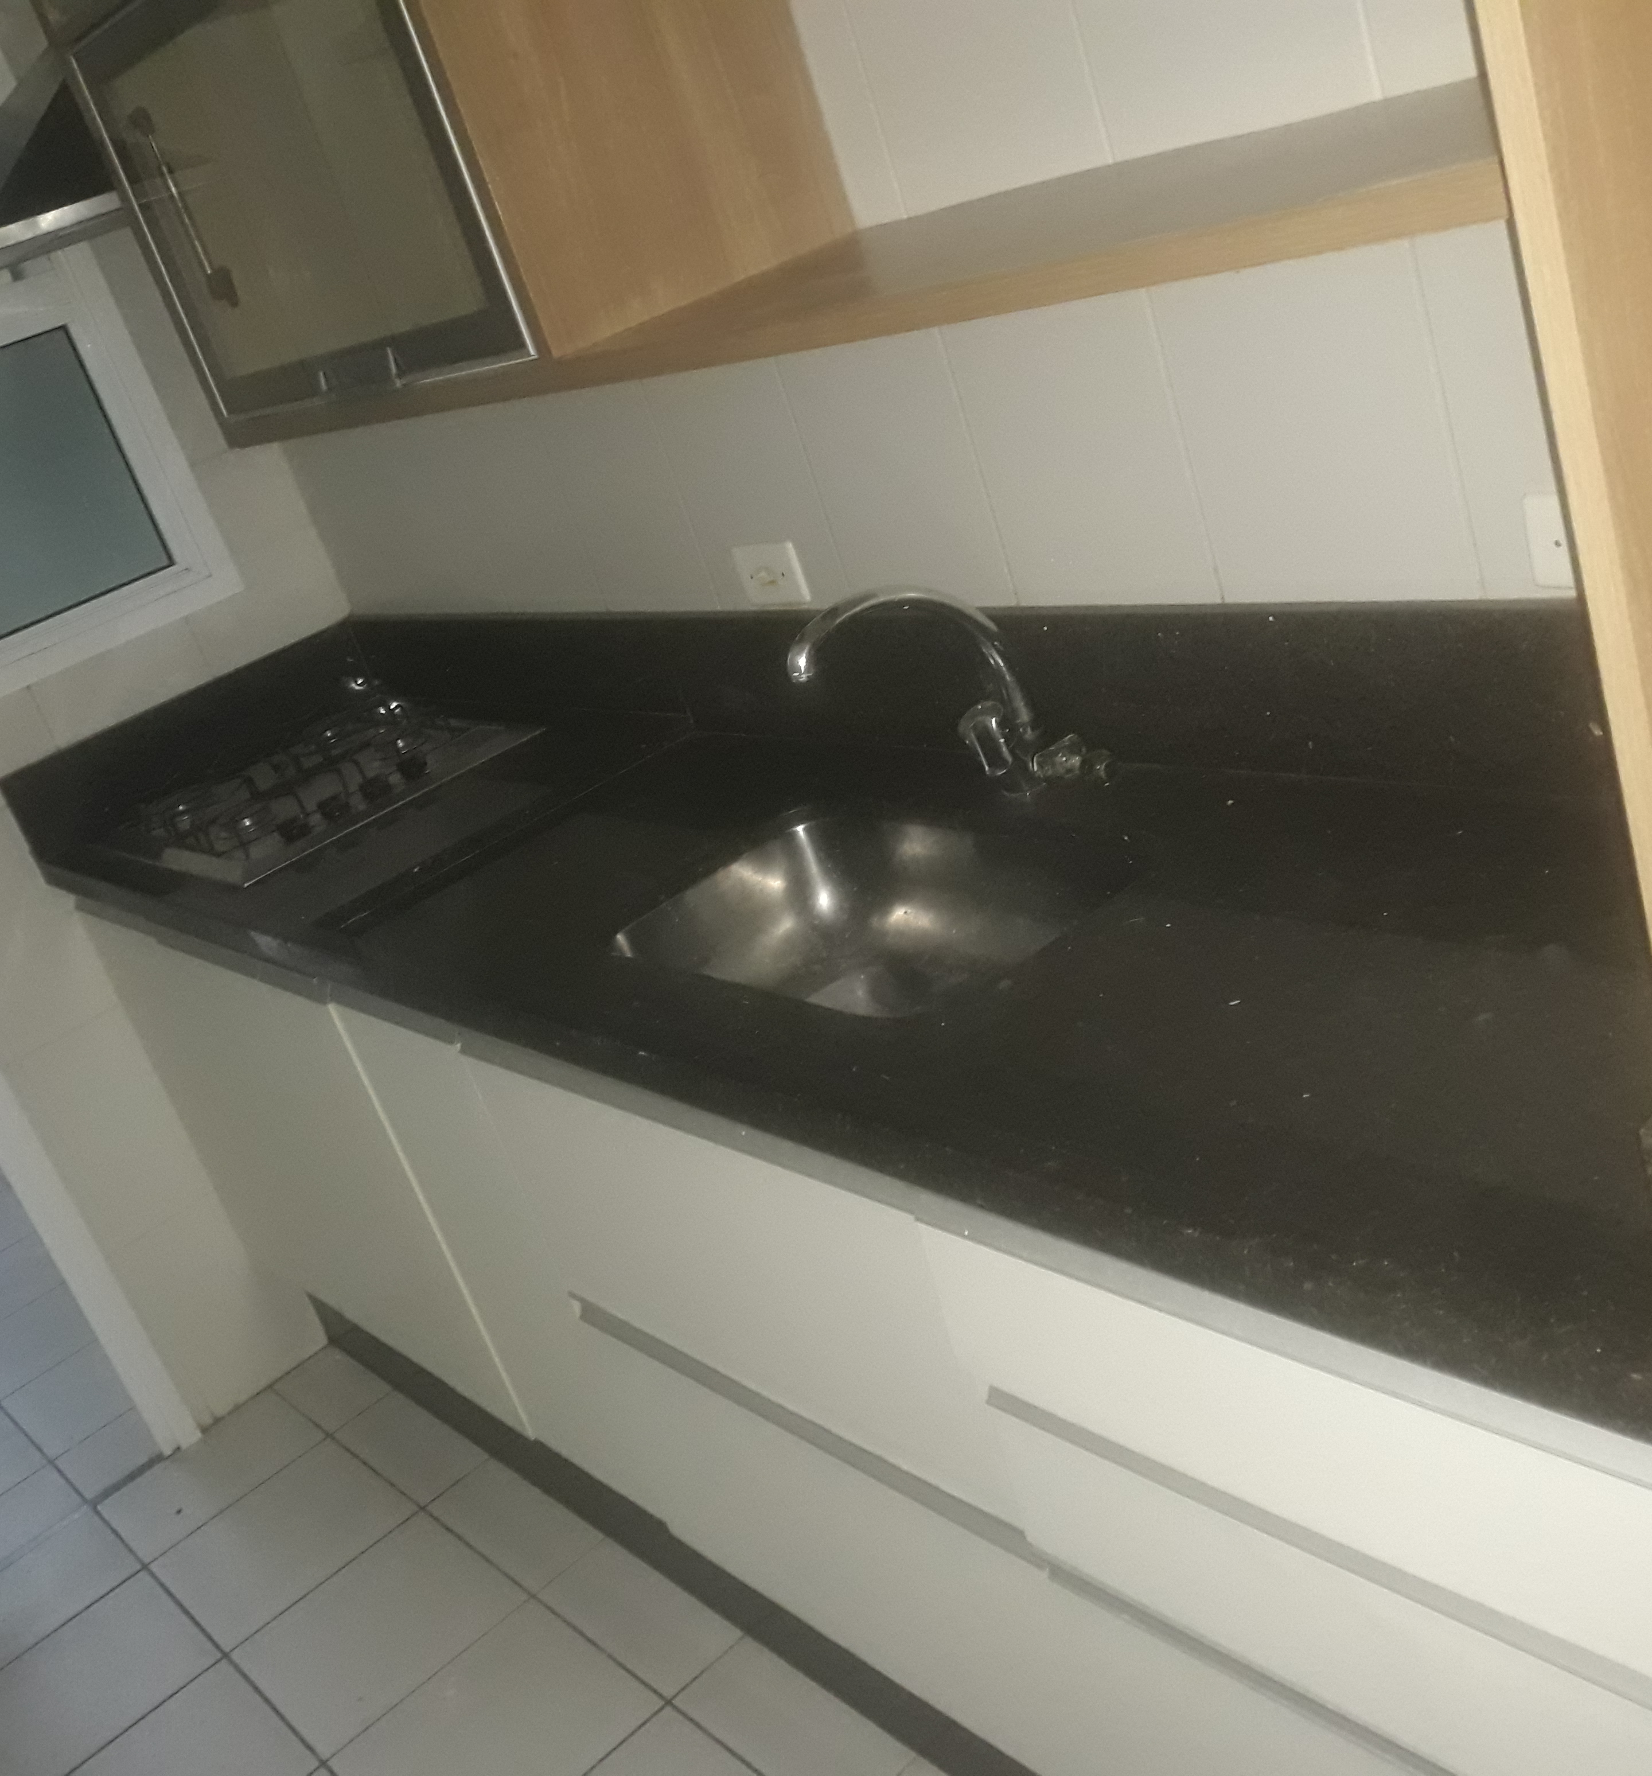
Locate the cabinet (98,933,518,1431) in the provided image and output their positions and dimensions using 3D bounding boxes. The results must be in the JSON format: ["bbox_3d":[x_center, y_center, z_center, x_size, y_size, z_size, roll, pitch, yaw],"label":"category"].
[{"bbox_3d":[-0.533,0.220,2.638,0.564,0.650,0.893,-33,26,-31],"label":"cabinet"}]

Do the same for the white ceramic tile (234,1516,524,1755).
[{"bbox_3d":[-0.577,0.959,2.389,0.307,0.010,0.307,-33,26,-31],"label":"white ceramic tile"}]

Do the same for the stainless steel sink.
[{"bbox_3d":[0.050,0.079,1.685,0.306,0.140,0.487,-33,26,-32],"label":"stainless steel sink"}]

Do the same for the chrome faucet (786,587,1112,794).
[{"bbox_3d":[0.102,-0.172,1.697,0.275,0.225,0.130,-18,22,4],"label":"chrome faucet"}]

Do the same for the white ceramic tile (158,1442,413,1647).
[{"bbox_3d":[-0.770,0.926,2.625,0.307,0.010,0.307,-33,26,-31],"label":"white ceramic tile"}]

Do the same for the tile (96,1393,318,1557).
[{"bbox_3d":[-0.941,0.898,2.836,0.307,0.010,0.231,-33,26,-32],"label":"tile"}]

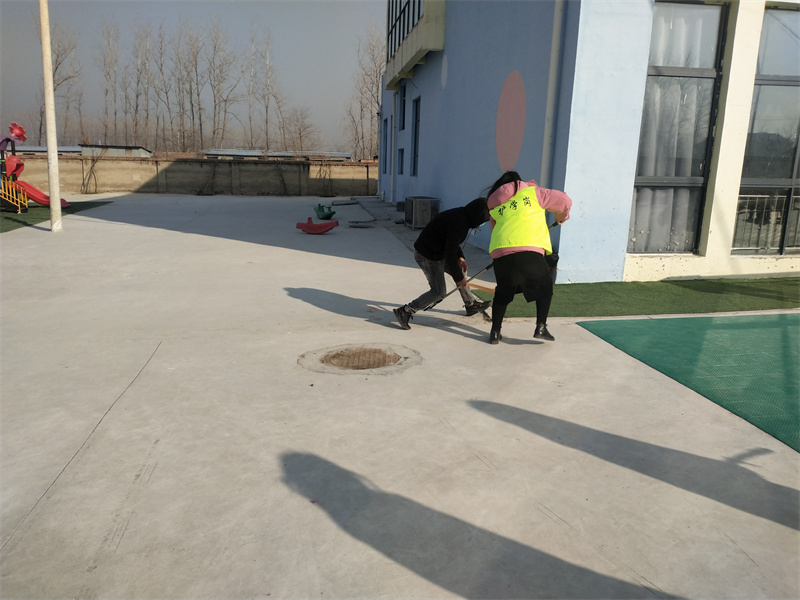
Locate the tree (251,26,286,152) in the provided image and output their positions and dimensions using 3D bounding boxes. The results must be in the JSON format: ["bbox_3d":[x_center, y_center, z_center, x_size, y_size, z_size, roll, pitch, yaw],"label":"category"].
[{"bbox_3d":[-11.585,-17.329,61.754,3.028,12.650,3.028,0,11,-11],"label":"tree"}]

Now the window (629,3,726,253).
[{"bbox_3d":[3.734,-2.242,9.330,1.150,3.250,0.120,0,11,-8],"label":"window"}]

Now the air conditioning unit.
[{"bbox_3d":[0.598,-2.132,16.979,0.620,0.740,0.920,0,11,-8],"label":"air conditioning unit"}]

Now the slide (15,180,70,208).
[{"bbox_3d":[-10.488,-3.142,20.199,1.800,0.820,0.650,2,11,4],"label":"slide"}]

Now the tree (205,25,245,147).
[{"bbox_3d":[-15.211,-17.565,60.917,3.339,13.216,3.339,-1,11,-14],"label":"tree"}]

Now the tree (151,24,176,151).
[{"bbox_3d":[-20.107,-17.081,59.592,2.235,12.483,2.235,-2,12,-18],"label":"tree"}]

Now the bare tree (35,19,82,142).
[{"bbox_3d":[-27.518,-16.651,56.674,3.924,12.315,3.924,-3,12,-25],"label":"bare tree"}]

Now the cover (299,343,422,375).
[{"bbox_3d":[-0.316,0.474,5.550,0.950,0.040,0.950,0,11,-8],"label":"cover"}]

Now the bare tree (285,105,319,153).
[{"bbox_3d":[-8.842,-14.331,62.805,2.899,6.529,2.899,0,11,-8],"label":"bare tree"}]

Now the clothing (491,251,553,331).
[{"bbox_3d":[1.057,-0.094,6.167,0.540,0.710,0.370,0,11,-11],"label":"clothing"}]

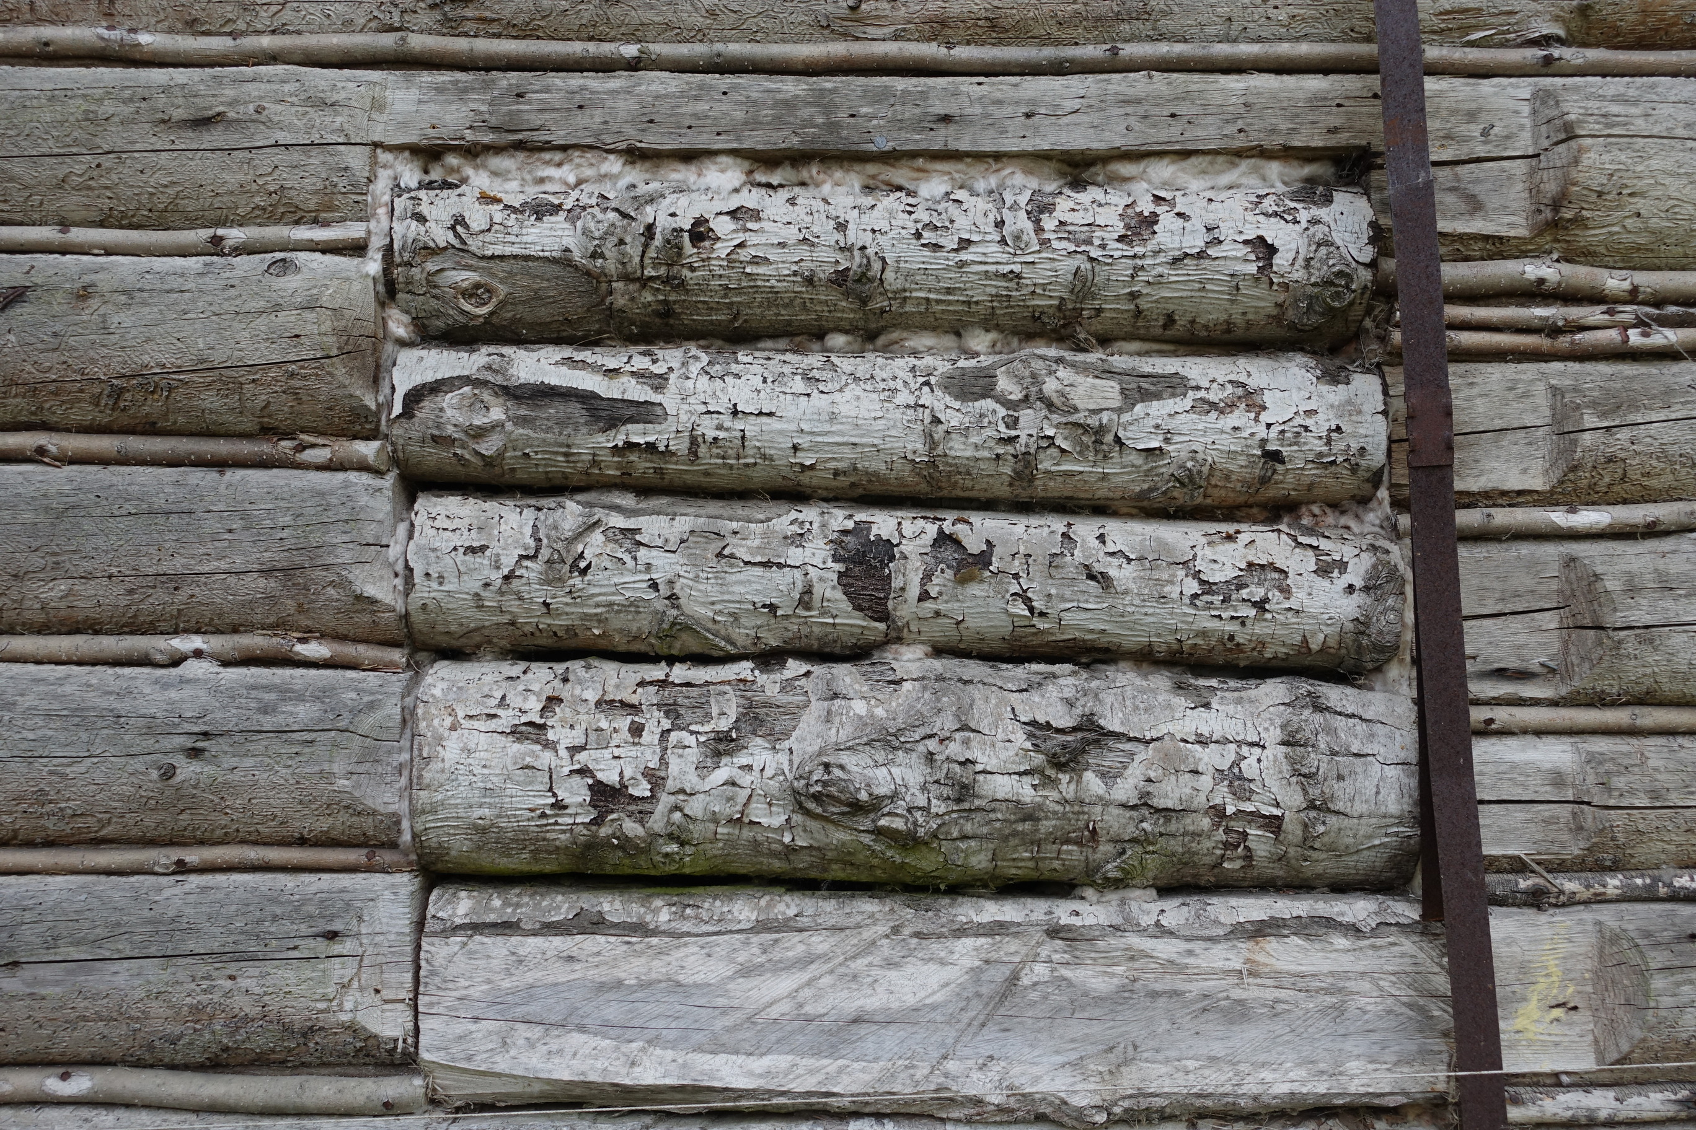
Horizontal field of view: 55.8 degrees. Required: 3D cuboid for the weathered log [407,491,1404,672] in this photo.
[{"bbox_3d":[0.058,0.020,1.616,1.006,0.158,0.158,1,-3,0],"label":"weathered log"}]

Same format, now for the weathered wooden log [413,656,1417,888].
[{"bbox_3d":[0.068,0.213,1.616,1.012,0.217,0.217,1,-3,0],"label":"weathered wooden log"}]

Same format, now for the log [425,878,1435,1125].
[{"bbox_3d":[0.087,0.425,1.556,1.004,0.210,0.130,1,-3,0],"label":"log"}]

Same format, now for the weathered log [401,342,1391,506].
[{"bbox_3d":[0.042,-0.139,1.621,1.008,0.153,0.153,1,-3,0],"label":"weathered log"}]

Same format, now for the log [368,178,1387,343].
[{"bbox_3d":[0.037,-0.305,1.633,1.002,0.164,0.164,1,-3,0],"label":"log"}]

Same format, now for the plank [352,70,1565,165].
[{"bbox_3d":[0.109,-0.443,1.580,1.140,0.079,0.080,1,-3,0],"label":"plank"}]

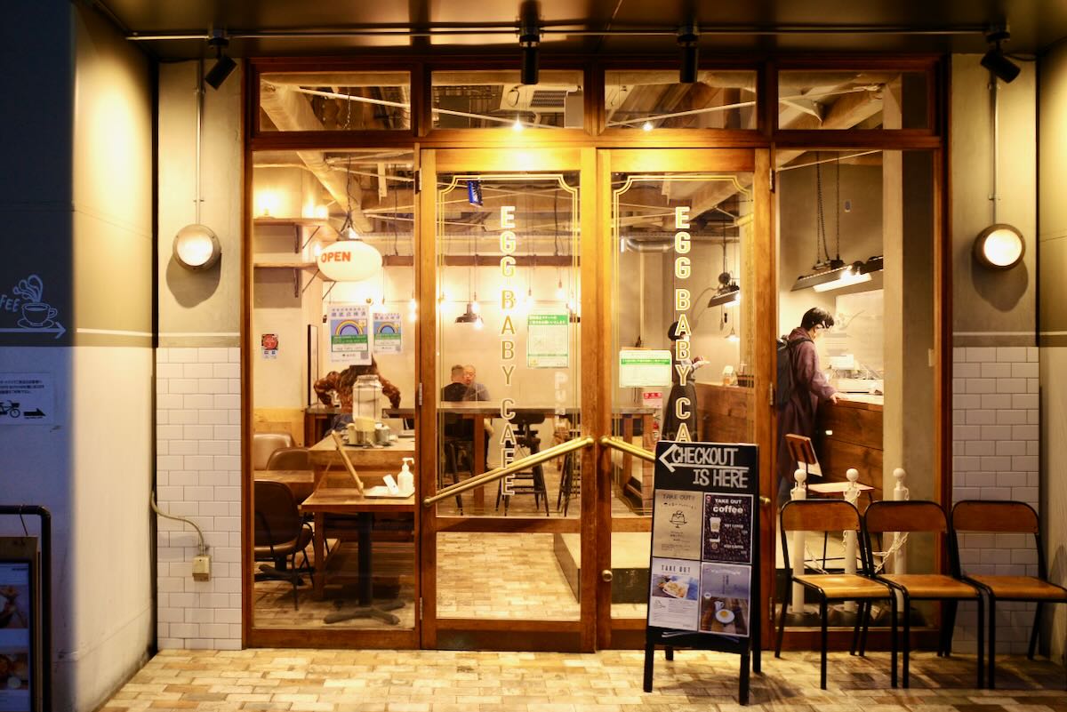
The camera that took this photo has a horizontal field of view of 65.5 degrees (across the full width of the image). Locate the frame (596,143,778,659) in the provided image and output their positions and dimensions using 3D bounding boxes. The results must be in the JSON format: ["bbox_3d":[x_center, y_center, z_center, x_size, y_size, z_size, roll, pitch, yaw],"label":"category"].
[{"bbox_3d":[0.764,0.217,4.185,0.900,2.530,0.080,0,0,1],"label":"frame"}]

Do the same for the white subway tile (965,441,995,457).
[{"bbox_3d":[2.243,0.462,4.173,0.150,0.074,0.010,0,0,1],"label":"white subway tile"}]

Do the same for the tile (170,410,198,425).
[{"bbox_3d":[-1.781,0.308,4.229,0.150,0.075,0.010,0,1,1],"label":"tile"}]

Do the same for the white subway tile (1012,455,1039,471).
[{"bbox_3d":[2.451,0.536,4.141,0.135,0.076,0.009,0,1,1],"label":"white subway tile"}]

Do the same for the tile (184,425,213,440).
[{"bbox_3d":[-1.706,0.387,4.232,0.151,0.074,0.010,0,0,1],"label":"tile"}]

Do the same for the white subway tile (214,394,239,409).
[{"bbox_3d":[-1.545,0.229,4.196,0.137,0.076,0.009,0,1,1],"label":"white subway tile"}]

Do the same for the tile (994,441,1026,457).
[{"bbox_3d":[2.391,0.460,4.164,0.150,0.075,0.010,0,0,1],"label":"tile"}]

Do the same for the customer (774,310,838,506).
[{"bbox_3d":[2.006,0.438,6.152,0.480,1.630,0.460,0,1,-11],"label":"customer"}]

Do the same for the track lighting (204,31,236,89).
[{"bbox_3d":[-1.453,-1.375,3.860,0.143,0.270,0.100,0,0,1],"label":"track lighting"}]

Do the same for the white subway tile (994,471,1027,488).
[{"bbox_3d":[2.400,0.617,4.172,0.151,0.074,0.010,0,0,1],"label":"white subway tile"}]

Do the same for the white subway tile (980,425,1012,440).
[{"bbox_3d":[2.306,0.381,4.142,0.149,0.076,0.009,0,1,1],"label":"white subway tile"}]

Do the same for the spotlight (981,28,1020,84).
[{"bbox_3d":[2.142,-1.379,3.810,0.180,0.255,0.100,0,0,1],"label":"spotlight"}]

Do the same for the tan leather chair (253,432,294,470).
[{"bbox_3d":[-2.310,1.078,7.126,0.480,0.780,0.520,0,1,1],"label":"tan leather chair"}]

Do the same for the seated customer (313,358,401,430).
[{"bbox_3d":[-1.608,0.500,7.600,0.780,1.220,0.650,0,0,-3],"label":"seated customer"}]

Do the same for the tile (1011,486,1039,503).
[{"bbox_3d":[2.469,0.695,4.172,0.137,0.076,0.010,0,0,1],"label":"tile"}]

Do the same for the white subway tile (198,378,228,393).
[{"bbox_3d":[-1.629,0.152,4.229,0.149,0.075,0.010,0,0,1],"label":"white subway tile"}]

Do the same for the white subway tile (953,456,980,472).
[{"bbox_3d":[2.177,0.539,4.175,0.133,0.076,0.010,0,0,1],"label":"white subway tile"}]

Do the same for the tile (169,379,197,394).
[{"bbox_3d":[-1.765,0.153,4.189,0.150,0.075,0.010,0,0,1],"label":"tile"}]

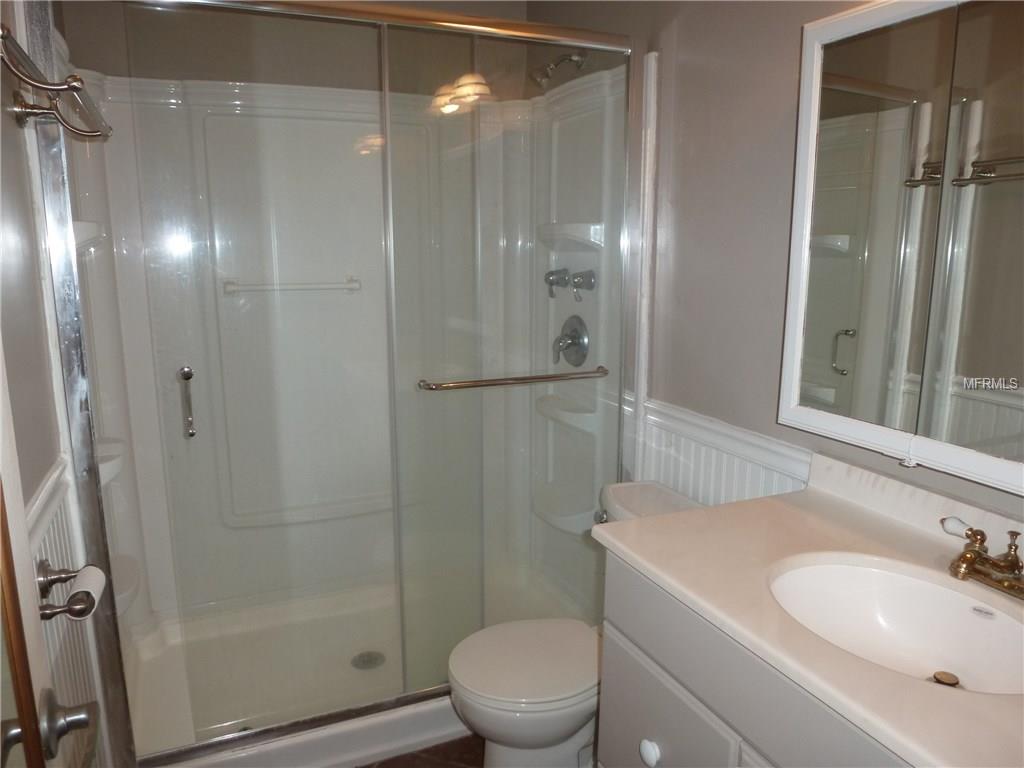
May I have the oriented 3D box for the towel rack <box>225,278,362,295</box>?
[{"bbox_3d":[-0.749,-0.337,2.456,0.457,0.047,0.068,-5,11,-23],"label":"towel rack"}]

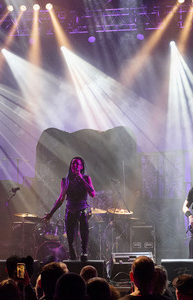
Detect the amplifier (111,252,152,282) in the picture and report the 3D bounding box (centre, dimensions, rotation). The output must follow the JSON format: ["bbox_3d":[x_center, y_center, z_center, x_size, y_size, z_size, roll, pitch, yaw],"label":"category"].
[{"bbox_3d":[0.500,1.672,6.800,0.620,0.400,0.420,0,-9,0],"label":"amplifier"}]

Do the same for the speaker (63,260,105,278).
[{"bbox_3d":[-0.170,1.738,6.750,0.580,0.350,0.450,0,-9,0],"label":"speaker"}]

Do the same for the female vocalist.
[{"bbox_3d":[-0.426,0.914,7.500,0.800,1.640,0.450,1,-9,-6],"label":"female vocalist"}]

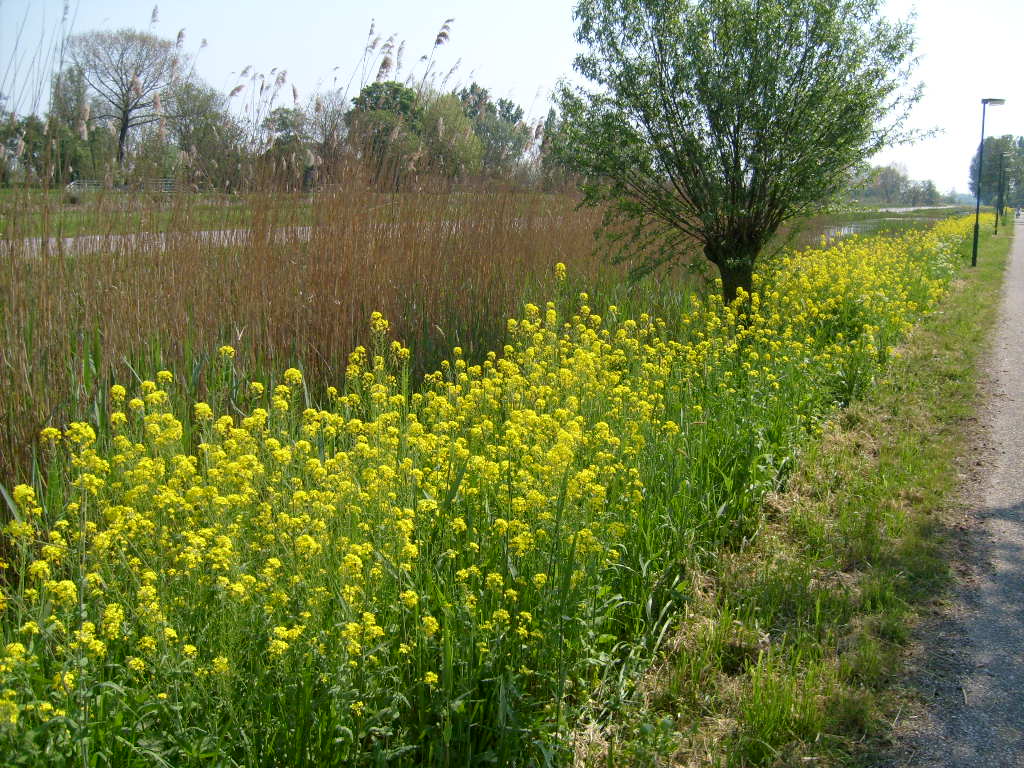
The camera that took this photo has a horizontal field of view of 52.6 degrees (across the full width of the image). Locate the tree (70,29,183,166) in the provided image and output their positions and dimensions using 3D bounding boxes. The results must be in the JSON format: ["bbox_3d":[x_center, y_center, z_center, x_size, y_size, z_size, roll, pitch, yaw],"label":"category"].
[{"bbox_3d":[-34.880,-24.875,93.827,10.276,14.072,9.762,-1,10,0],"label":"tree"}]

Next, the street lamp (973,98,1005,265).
[{"bbox_3d":[12.030,-5.045,26.114,0.550,4.150,0.200,4,11,25],"label":"street lamp"}]

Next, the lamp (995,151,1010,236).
[{"bbox_3d":[25.242,-9.775,53.185,0.550,4.150,0.200,4,11,25],"label":"lamp"}]

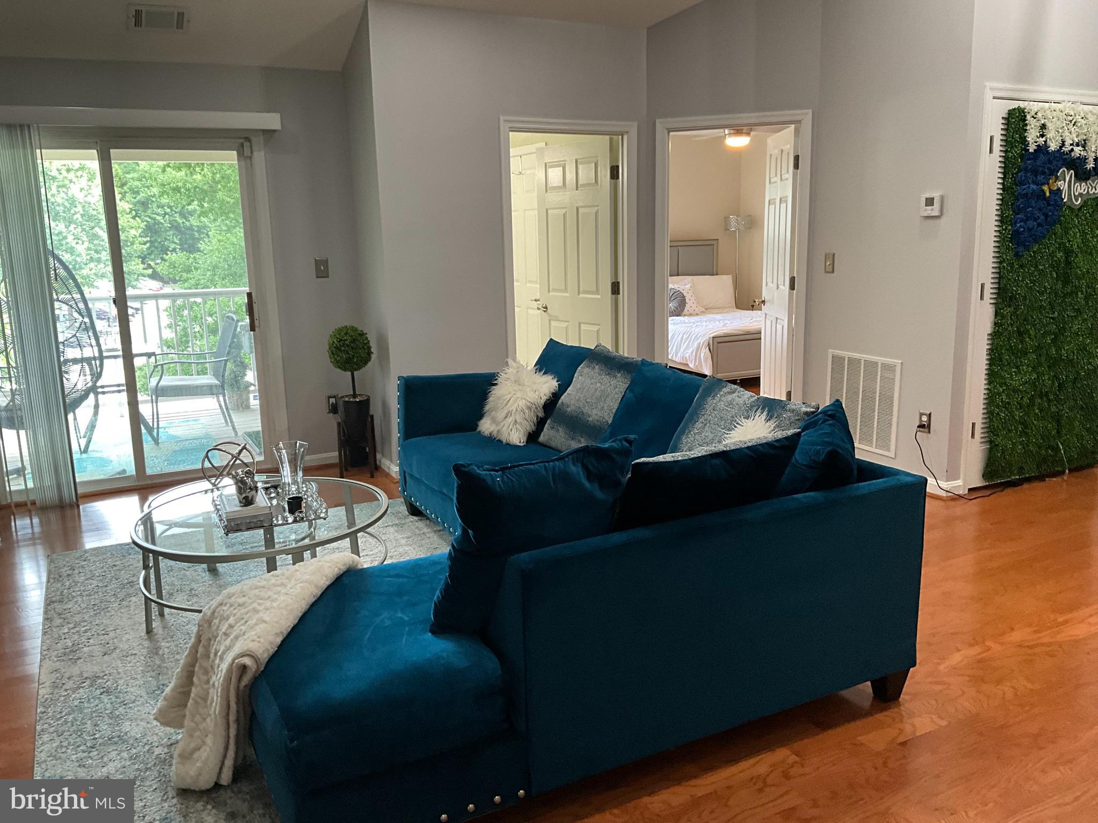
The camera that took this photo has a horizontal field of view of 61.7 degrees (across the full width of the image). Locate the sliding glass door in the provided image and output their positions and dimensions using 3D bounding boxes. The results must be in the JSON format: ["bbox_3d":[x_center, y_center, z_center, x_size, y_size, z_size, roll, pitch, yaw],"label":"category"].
[{"bbox_3d":[-2.410,-0.536,5.269,1.530,2.000,0.100,-7,13,-27],"label":"sliding glass door"}]

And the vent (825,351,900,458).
[{"bbox_3d":[1.850,-0.052,5.454,0.020,0.560,0.555,-7,13,-27],"label":"vent"}]

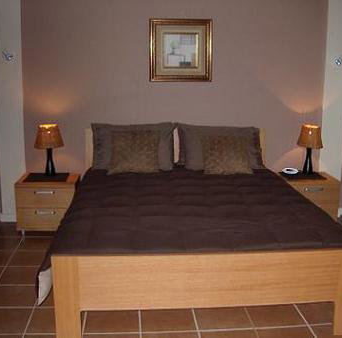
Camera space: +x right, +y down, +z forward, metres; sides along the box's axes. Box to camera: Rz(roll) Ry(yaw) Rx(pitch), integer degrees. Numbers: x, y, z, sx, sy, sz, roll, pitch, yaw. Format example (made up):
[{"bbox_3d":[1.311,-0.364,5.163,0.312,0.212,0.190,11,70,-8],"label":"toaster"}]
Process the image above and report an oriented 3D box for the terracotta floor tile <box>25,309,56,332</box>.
[{"bbox_3d":[-0.664,0.889,2.891,0.325,0.010,0.325,0,12,-5],"label":"terracotta floor tile"}]

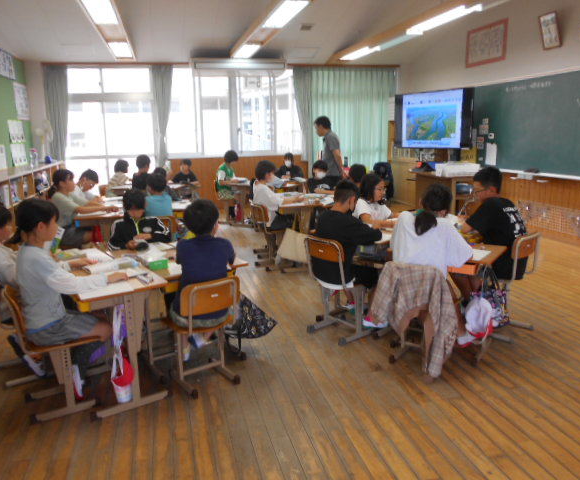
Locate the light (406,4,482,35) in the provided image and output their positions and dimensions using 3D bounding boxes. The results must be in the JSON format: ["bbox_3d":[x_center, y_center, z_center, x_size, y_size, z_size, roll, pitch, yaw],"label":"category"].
[{"bbox_3d":[1.735,-2.526,5.493,0.250,0.100,1.240,-4,13,-14],"label":"light"}]

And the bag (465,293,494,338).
[{"bbox_3d":[1.155,0.460,2.930,0.160,0.270,0.110,7,15,30],"label":"bag"}]

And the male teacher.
[{"bbox_3d":[0.567,-0.911,6.740,0.420,1.620,0.450,-2,13,-2],"label":"male teacher"}]

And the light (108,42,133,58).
[{"bbox_3d":[-2.480,-2.827,7.063,0.270,0.100,1.250,-4,13,-14],"label":"light"}]

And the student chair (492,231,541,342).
[{"bbox_3d":[1.507,0.313,3.418,0.350,0.679,0.410,-10,16,-35],"label":"student chair"}]

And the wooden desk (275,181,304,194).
[{"bbox_3d":[-0.212,-0.500,7.268,0.625,0.665,0.433,8,16,36],"label":"wooden desk"}]

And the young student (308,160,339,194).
[{"bbox_3d":[0.410,-0.431,5.877,0.450,1.070,0.580,-1,13,0],"label":"young student"}]

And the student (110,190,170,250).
[{"bbox_3d":[-1.091,0.139,3.675,0.430,1.015,0.550,-9,15,-31],"label":"student"}]

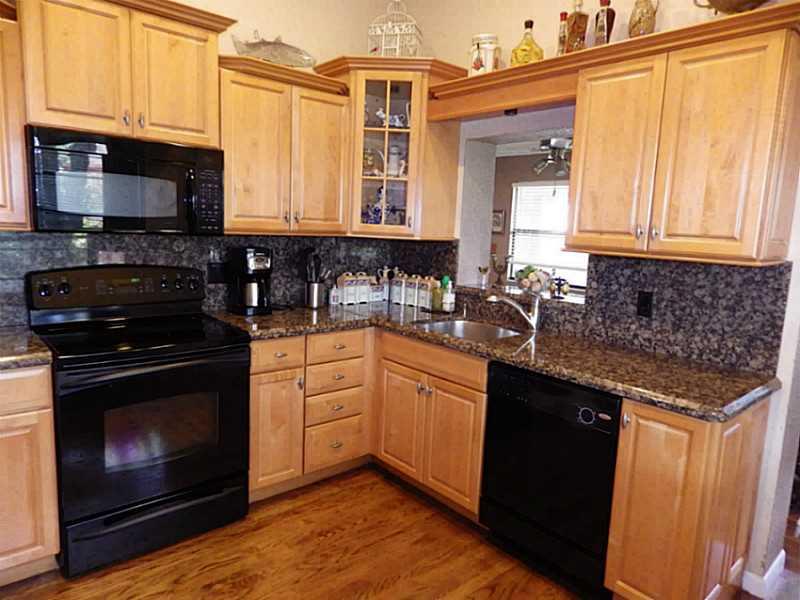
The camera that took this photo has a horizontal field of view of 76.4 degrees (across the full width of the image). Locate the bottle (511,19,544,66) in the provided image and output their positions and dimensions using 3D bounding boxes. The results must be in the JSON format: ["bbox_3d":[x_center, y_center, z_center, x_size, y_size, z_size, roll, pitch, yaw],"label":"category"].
[{"bbox_3d":[0.615,-1.210,2.450,0.155,0.270,0.125,3,8,4],"label":"bottle"}]

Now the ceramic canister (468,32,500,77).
[{"bbox_3d":[0.439,-1.248,2.651,0.155,0.275,0.155,3,8,4],"label":"ceramic canister"}]

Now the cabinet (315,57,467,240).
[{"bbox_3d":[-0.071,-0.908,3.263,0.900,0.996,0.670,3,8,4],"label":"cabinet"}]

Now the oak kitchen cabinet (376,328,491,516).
[{"bbox_3d":[0.360,0.562,2.793,0.615,0.747,0.762,-5,11,-41],"label":"oak kitchen cabinet"}]

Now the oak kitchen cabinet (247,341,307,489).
[{"bbox_3d":[-0.808,0.521,2.776,0.300,0.747,0.615,-5,11,-41],"label":"oak kitchen cabinet"}]

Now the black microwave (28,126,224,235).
[{"bbox_3d":[-1.260,-0.519,2.373,0.760,0.403,0.390,-5,11,-41],"label":"black microwave"}]

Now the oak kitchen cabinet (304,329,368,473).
[{"bbox_3d":[-0.536,0.497,3.010,0.420,0.747,0.615,-5,11,-41],"label":"oak kitchen cabinet"}]

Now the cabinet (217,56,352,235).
[{"bbox_3d":[-0.678,-0.782,2.842,0.760,0.824,0.380,-5,11,-41],"label":"cabinet"}]

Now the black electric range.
[{"bbox_3d":[-1.193,0.459,2.397,0.763,1.190,0.660,-5,11,-41],"label":"black electric range"}]

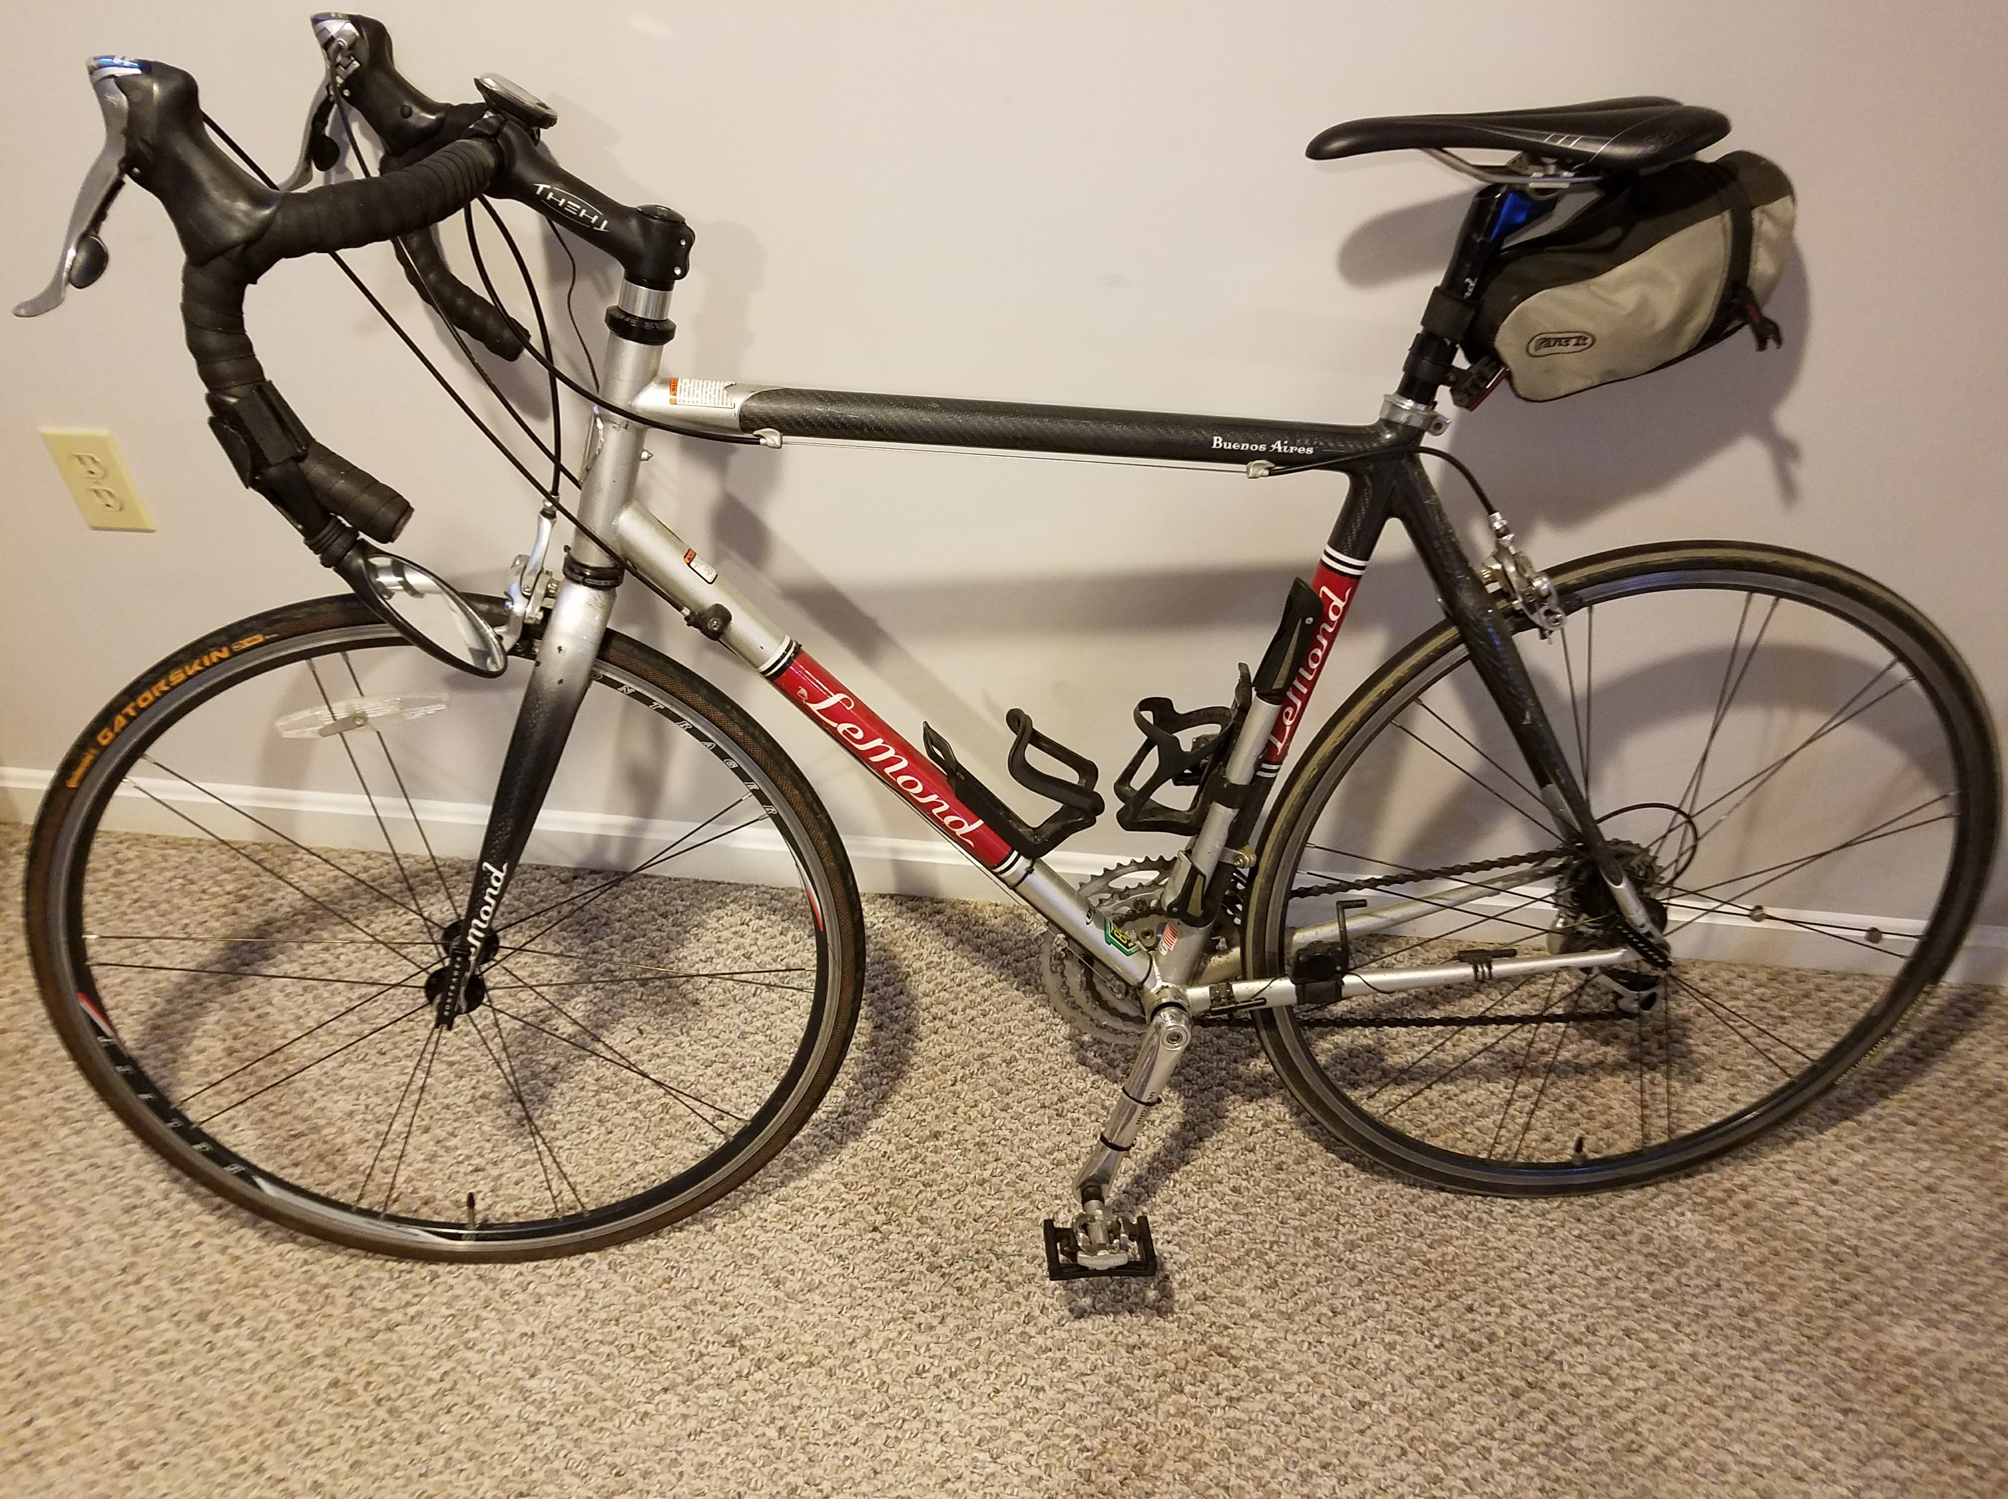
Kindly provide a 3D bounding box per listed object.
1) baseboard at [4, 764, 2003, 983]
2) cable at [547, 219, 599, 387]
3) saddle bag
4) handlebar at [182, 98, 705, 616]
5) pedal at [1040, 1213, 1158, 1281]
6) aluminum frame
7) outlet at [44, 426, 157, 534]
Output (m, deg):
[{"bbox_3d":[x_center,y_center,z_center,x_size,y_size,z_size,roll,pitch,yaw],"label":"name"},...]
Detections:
[{"bbox_3d":[-0.061,0.137,1.717,2.290,0.091,0.014,4,43,4],"label":"baseboard"},{"bbox_3d":[-0.291,-0.305,1.027,0.026,0.122,0.016,-3,27,-3],"label":"cable"},{"bbox_3d":[0.438,-0.333,1.066,0.220,0.135,0.110,-19,27,5],"label":"saddle bag"},{"bbox_3d":[-0.335,-0.308,1.020,0.262,0.245,0.465,-4,28,-5],"label":"handlebar"},{"bbox_3d":[0.082,0.416,1.264,0.088,0.028,0.070,-3,27,-3],"label":"pedal"},{"bbox_3d":[0.042,-0.050,1.180,1.025,0.640,0.145,-3,27,-3],"label":"aluminum frame"},{"bbox_3d":[-0.885,-0.261,1.475,0.071,0.115,0.006,4,43,4],"label":"outlet"}]

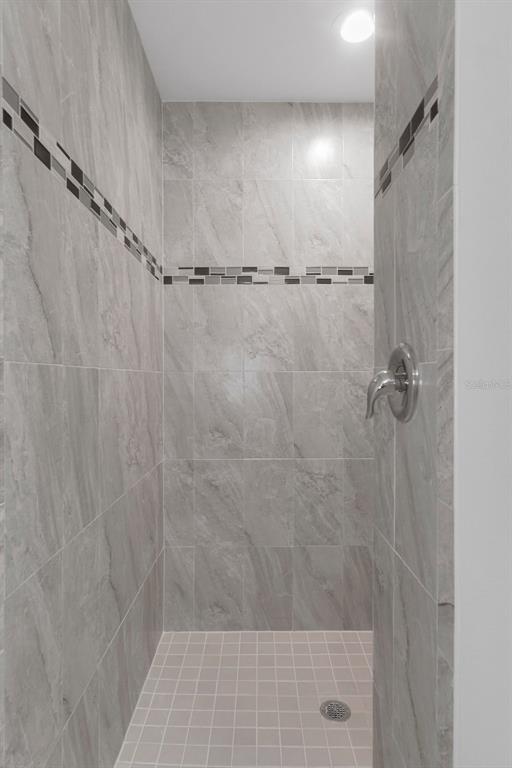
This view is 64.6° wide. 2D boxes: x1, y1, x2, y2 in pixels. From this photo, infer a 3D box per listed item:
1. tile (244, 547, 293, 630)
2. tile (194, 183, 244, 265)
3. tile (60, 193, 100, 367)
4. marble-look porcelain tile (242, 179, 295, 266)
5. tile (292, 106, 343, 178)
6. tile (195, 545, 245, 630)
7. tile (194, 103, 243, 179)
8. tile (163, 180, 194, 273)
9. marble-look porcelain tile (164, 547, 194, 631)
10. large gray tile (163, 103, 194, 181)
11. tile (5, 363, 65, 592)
[{"bbox_3d":[0.059,0.993,1.964,0.237,0.408,0.010,0,1,0],"label":"tile"},{"bbox_3d":[-0.180,-0.770,1.949,0.237,0.409,0.010,0,1,0],"label":"tile"},{"bbox_3d":[-0.444,-0.244,1.029,0.010,0.399,0.201,0,1,0],"label":"tile"},{"bbox_3d":[0.061,-0.788,1.995,0.243,0.421,0.010,0,1,0],"label":"marble-look porcelain tile"},{"bbox_3d":[0.306,-1.186,1.990,0.245,0.372,0.010,0,1,0],"label":"tile"},{"bbox_3d":[-0.175,0.971,1.925,0.232,0.404,0.010,0,1,0],"label":"tile"},{"bbox_3d":[-0.179,-1.163,1.945,0.236,0.367,0.010,0,1,0],"label":"tile"},{"bbox_3d":[-0.364,-0.759,1.925,0.139,0.410,0.010,0,1,0],"label":"tile"},{"bbox_3d":[-0.382,1.020,2.019,0.150,0.424,0.010,0,1,0],"label":"marble-look porcelain tile"},{"bbox_3d":[-0.378,-1.187,1.991,0.151,0.376,0.010,0,1,0],"label":"large gray tile"},{"bbox_3d":[-0.444,0.168,0.817,0.010,0.412,0.214,0,1,0],"label":"tile"}]

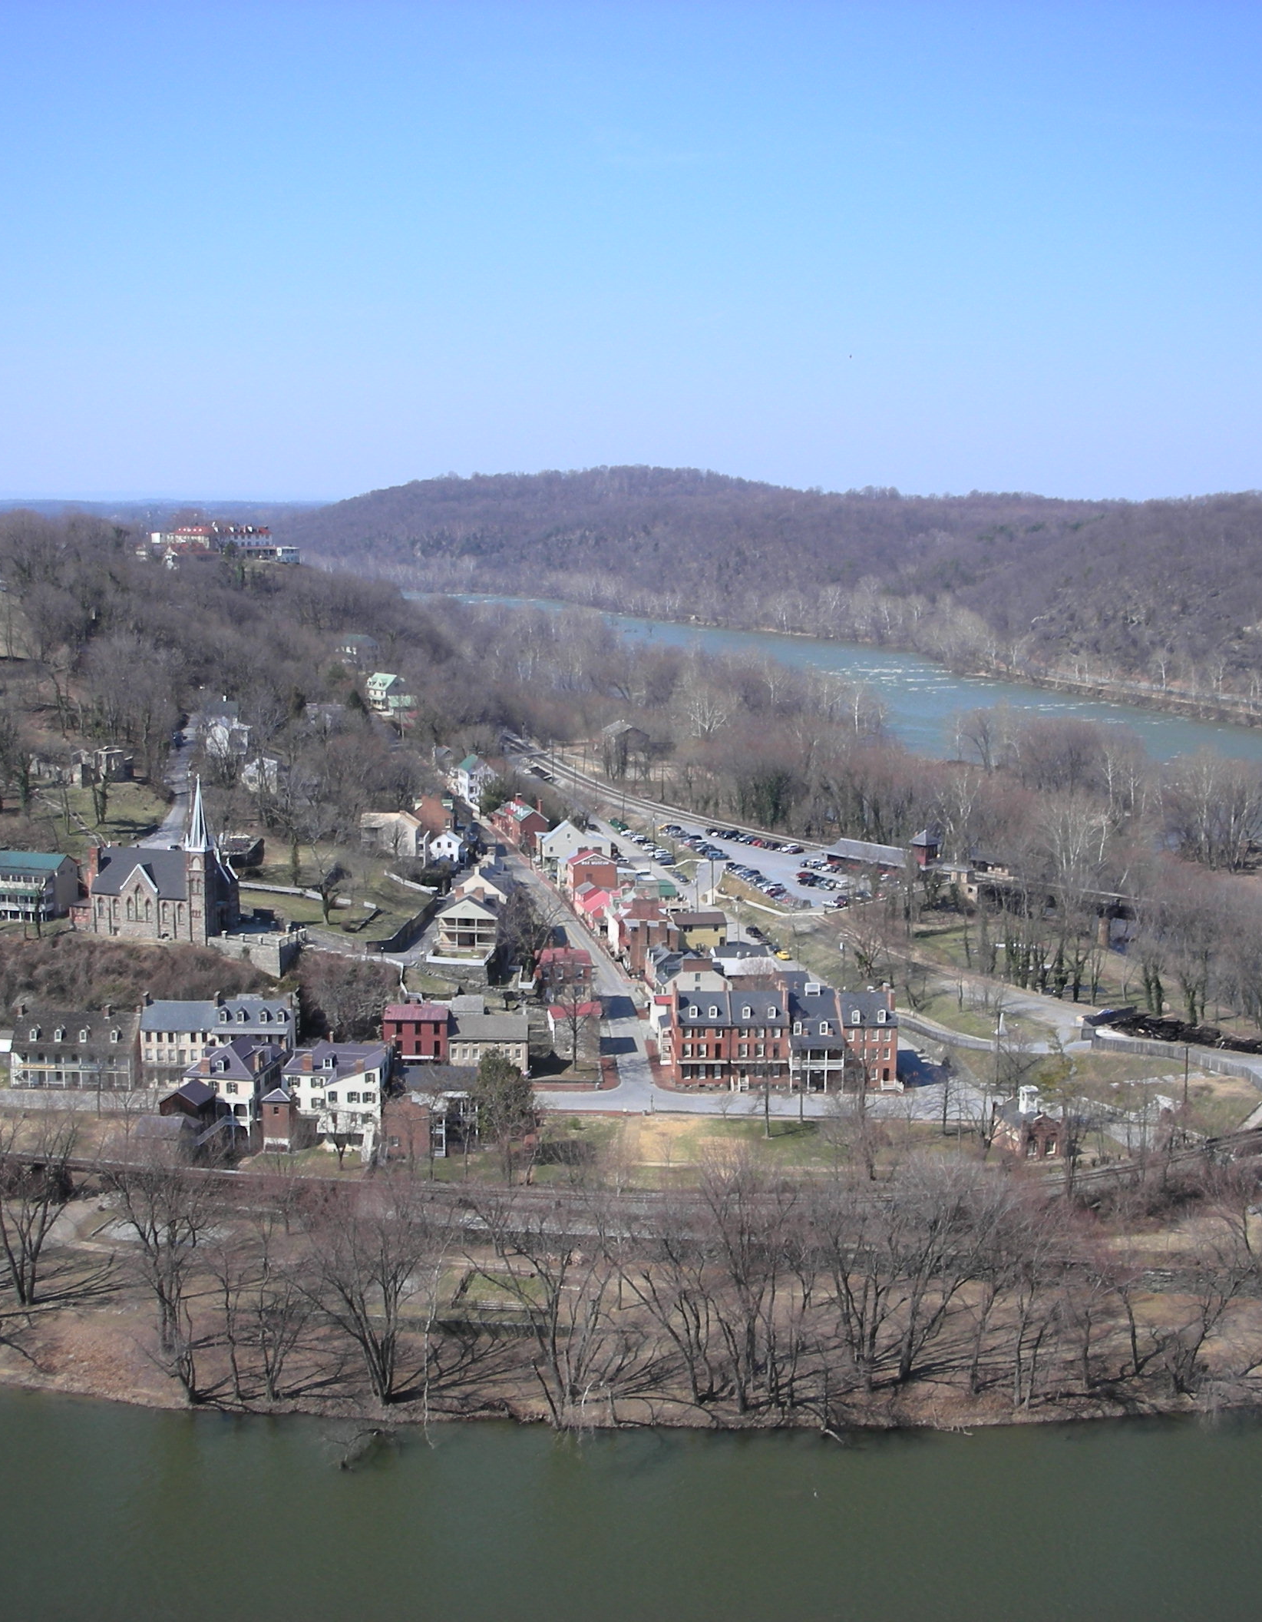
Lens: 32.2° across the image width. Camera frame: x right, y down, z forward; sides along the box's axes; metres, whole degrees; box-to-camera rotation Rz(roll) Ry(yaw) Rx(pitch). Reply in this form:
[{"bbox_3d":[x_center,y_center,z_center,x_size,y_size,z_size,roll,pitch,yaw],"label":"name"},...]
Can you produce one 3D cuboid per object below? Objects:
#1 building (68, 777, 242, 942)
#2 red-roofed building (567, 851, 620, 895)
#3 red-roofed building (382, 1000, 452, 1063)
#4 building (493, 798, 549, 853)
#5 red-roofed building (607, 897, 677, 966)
[{"bbox_3d":[-91.110,8.160,418.610,27.540,31.500,15.000,2,8,14],"label":"building"},{"bbox_3d":[-8.820,14.540,496.500,9.740,11.000,8.880,-2,8,-12],"label":"red-roofed building"},{"bbox_3d":[-36.410,38.840,375.160,10.880,11.650,8.000,0,8,1],"label":"red-roofed building"},{"bbox_3d":[-27.680,3.550,553.040,7.250,9.500,19.390,-3,8,-21],"label":"building"},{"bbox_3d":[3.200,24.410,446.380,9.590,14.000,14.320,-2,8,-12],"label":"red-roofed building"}]

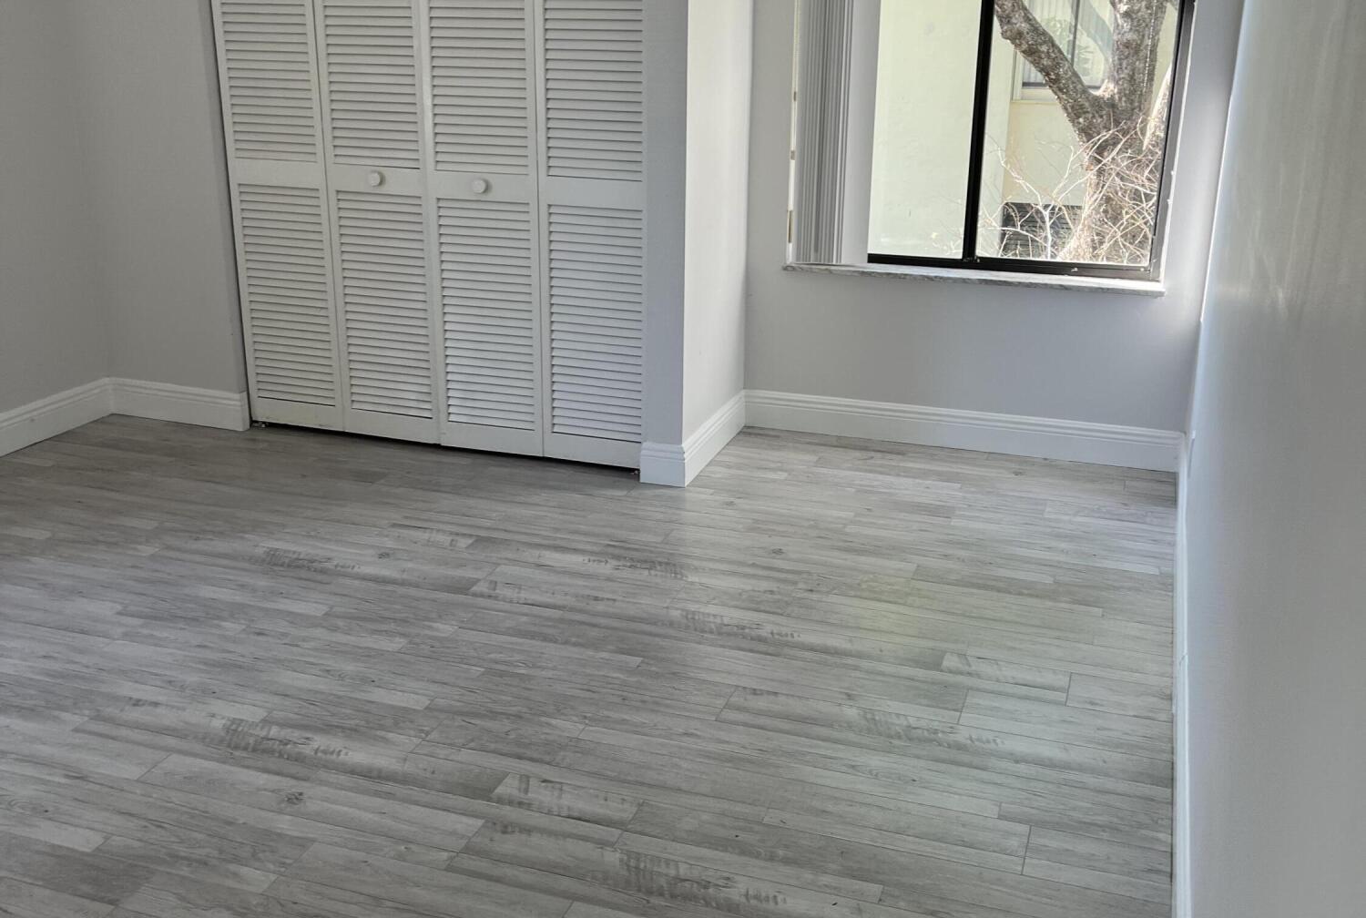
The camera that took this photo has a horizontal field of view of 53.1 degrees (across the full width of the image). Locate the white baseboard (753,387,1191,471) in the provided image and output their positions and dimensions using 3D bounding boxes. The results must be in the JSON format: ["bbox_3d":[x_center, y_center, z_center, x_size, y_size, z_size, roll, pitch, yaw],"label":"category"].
[{"bbox_3d":[0.915,-0.099,4.642,1.477,0.134,0.018,7,19,18],"label":"white baseboard"}]

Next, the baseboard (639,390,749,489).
[{"bbox_3d":[0.050,-0.088,4.579,0.155,0.134,0.699,7,19,18],"label":"baseboard"}]

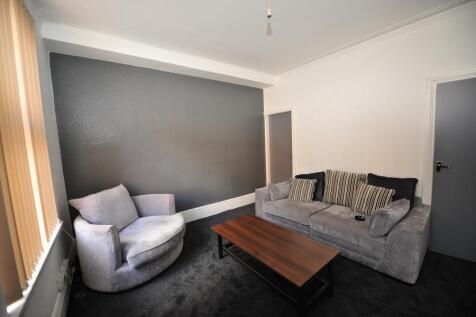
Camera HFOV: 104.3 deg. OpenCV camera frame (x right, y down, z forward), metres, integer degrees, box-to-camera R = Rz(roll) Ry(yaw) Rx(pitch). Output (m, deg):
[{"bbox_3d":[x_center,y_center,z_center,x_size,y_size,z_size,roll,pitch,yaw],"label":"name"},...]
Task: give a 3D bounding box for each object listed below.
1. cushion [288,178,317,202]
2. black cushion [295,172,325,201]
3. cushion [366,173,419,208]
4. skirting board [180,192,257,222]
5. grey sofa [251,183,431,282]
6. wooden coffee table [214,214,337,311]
[{"bbox_3d":[1.108,0.545,3.159,0.410,0.400,0.140,-1,-17,34],"label":"cushion"},{"bbox_3d":[1.265,0.491,3.228,0.480,0.470,0.160,0,-13,37],"label":"black cushion"},{"bbox_3d":[1.959,0.473,2.387,0.160,0.500,0.510,16,-9,-37],"label":"cushion"},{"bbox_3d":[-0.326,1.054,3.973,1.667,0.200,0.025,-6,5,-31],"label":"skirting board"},{"bbox_3d":[1.335,0.806,2.823,0.885,0.660,2.120,-6,5,-37],"label":"grey sofa"},{"bbox_3d":[0.297,1.046,1.969,0.597,0.415,1.279,-6,5,-36],"label":"wooden coffee table"}]

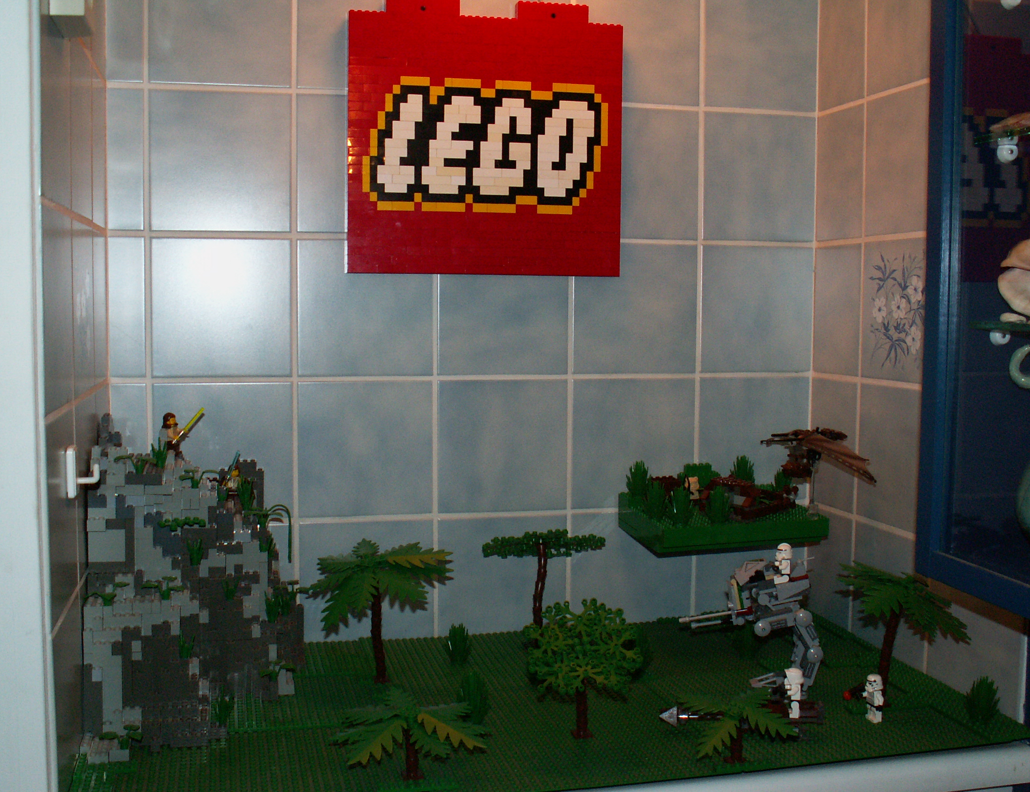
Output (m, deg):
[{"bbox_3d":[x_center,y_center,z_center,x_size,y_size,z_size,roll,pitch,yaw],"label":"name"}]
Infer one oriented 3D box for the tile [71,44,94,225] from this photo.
[{"bbox_3d":[-0.381,-0.230,1.037,0.008,0.148,0.148,-1,4,-13],"label":"tile"}]

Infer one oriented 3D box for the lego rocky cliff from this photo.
[{"bbox_3d":[-0.295,0.158,1.133,0.200,0.259,0.306,-1,4,-13],"label":"lego rocky cliff"}]

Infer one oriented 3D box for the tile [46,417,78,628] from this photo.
[{"bbox_3d":[-0.348,0.088,0.905,0.010,0.152,0.152,-1,5,-13],"label":"tile"}]

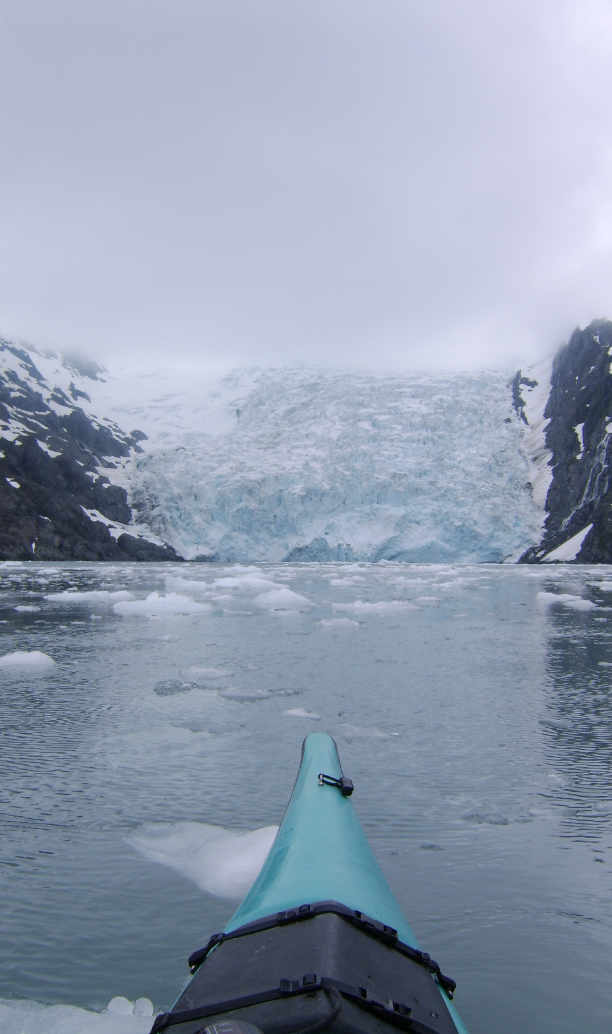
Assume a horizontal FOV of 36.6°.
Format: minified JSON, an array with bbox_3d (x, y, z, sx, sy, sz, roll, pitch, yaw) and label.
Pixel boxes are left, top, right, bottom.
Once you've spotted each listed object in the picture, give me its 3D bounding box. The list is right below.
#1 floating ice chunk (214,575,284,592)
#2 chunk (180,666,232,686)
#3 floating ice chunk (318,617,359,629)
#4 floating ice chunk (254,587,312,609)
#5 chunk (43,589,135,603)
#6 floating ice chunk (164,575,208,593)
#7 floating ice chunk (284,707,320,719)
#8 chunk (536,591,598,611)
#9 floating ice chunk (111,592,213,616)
[{"bbox_3d":[-1.651,1.935,27.453,2.110,0.400,1.200,0,-3,-3],"label":"floating ice chunk"},{"bbox_3d":[-0.708,1.094,6.520,0.372,0.060,0.300,1,-3,-6],"label":"chunk"},{"bbox_3d":[0.412,1.326,11.665,0.504,0.110,0.380,0,-3,2],"label":"floating ice chunk"},{"bbox_3d":[-0.405,1.464,16.914,1.052,0.340,0.850,0,-3,-1],"label":"floating ice chunk"},{"bbox_3d":[-4.532,1.623,19.431,1.880,0.220,0.950,1,-3,-13],"label":"chunk"},{"bbox_3d":[-3.446,1.905,26.617,1.241,0.360,0.950,1,-3,-7],"label":"floating ice chunk"},{"bbox_3d":[-0.017,1.025,4.861,0.189,0.045,0.150,0,-3,0],"label":"floating ice chunk"},{"bbox_3d":[4.987,1.564,17.650,1.174,0.270,1.200,0,-3,16],"label":"chunk"},{"bbox_3d":[-2.337,1.374,15.063,1.600,0.320,0.950,1,-3,-9],"label":"floating ice chunk"}]

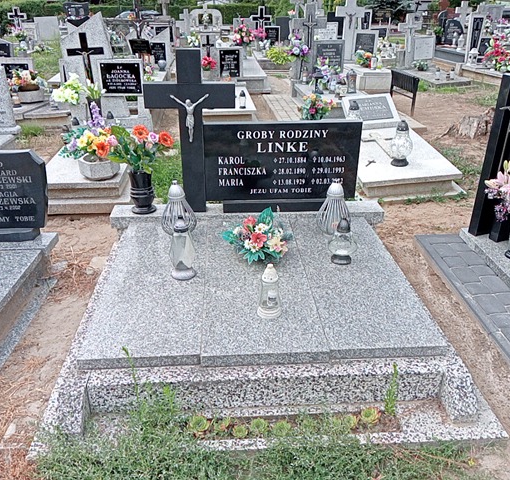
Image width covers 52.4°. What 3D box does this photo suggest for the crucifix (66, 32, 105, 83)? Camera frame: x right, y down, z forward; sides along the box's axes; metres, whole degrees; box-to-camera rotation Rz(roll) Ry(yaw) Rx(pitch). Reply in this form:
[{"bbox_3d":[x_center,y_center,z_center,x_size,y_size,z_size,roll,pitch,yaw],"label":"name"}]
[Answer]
[{"bbox_3d":[-1.515,-1.645,4.678,0.350,0.450,0.050,-3,27,-2],"label":"crucifix"}]

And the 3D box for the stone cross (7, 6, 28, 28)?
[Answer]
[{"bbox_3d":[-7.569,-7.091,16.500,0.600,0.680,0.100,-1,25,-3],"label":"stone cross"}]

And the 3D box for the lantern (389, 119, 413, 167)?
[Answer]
[{"bbox_3d":[1.280,-0.844,4.492,0.188,0.367,0.188,-1,25,-3],"label":"lantern"}]

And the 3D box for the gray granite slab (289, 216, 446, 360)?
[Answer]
[{"bbox_3d":[0.522,0.178,2.823,0.499,0.048,1.424,-1,25,-3],"label":"gray granite slab"}]

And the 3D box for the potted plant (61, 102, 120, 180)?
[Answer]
[{"bbox_3d":[-1.138,-0.706,3.673,0.410,0.490,0.360,-1,27,-3],"label":"potted plant"}]

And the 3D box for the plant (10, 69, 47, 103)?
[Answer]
[{"bbox_3d":[-3.152,-2.143,7.204,0.470,0.410,0.360,-1,25,-3],"label":"plant"}]

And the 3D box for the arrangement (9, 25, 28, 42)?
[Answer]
[{"bbox_3d":[-5.132,-4.459,11.207,0.360,0.360,0.320,-6,27,-12],"label":"arrangement"}]

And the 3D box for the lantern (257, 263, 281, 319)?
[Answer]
[{"bbox_3d":[0.070,0.225,2.370,0.110,0.249,0.110,-1,25,-3],"label":"lantern"}]

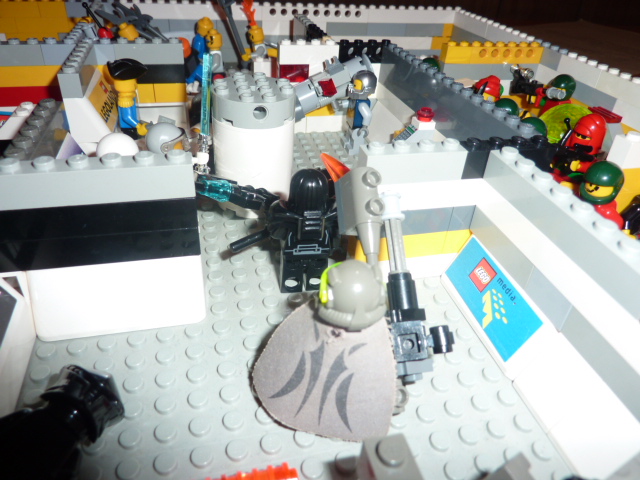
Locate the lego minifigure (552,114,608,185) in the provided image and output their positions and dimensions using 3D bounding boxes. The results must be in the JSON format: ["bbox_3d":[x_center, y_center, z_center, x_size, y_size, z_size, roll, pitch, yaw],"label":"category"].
[{"bbox_3d":[0.105,-0.031,0.193,0.017,0.043,0.017,-19,40,-29],"label":"lego minifigure"}]

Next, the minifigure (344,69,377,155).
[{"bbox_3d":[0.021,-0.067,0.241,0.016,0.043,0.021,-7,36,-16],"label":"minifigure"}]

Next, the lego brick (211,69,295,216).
[{"bbox_3d":[-0.027,-0.037,0.186,0.032,0.050,0.032,3,35,-2],"label":"lego brick"}]

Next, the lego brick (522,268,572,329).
[{"bbox_3d":[0.064,0.015,0.124,0.008,0.010,0.016,-5,35,-14],"label":"lego brick"}]

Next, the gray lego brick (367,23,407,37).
[{"bbox_3d":[0.051,-0.164,0.360,0.032,0.010,0.008,-5,35,-14],"label":"gray lego brick"}]

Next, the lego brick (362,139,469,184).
[{"bbox_3d":[0.028,-0.024,0.141,0.032,0.011,0.008,-5,35,-14],"label":"lego brick"}]

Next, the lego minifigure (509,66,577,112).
[{"bbox_3d":[0.118,-0.070,0.255,0.032,0.047,0.020,0,35,-6],"label":"lego minifigure"}]

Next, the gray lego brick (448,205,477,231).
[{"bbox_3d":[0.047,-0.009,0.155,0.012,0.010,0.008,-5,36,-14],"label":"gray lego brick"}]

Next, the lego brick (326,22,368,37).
[{"bbox_3d":[0.020,-0.161,0.353,0.032,0.010,0.008,-5,35,-14],"label":"lego brick"}]

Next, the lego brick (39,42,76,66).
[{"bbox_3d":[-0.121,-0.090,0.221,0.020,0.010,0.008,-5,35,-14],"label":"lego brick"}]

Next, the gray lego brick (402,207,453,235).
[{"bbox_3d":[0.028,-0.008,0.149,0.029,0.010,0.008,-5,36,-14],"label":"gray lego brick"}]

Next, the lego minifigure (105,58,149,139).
[{"bbox_3d":[-0.088,-0.060,0.220,0.017,0.046,0.017,-5,35,-14],"label":"lego minifigure"}]

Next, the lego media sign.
[{"bbox_3d":[0.053,0.017,0.143,0.003,0.018,0.040,18,27,-27],"label":"lego media sign"}]

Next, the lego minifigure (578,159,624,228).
[{"bbox_3d":[0.094,-0.008,0.165,0.016,0.042,0.021,-2,35,-9],"label":"lego minifigure"}]

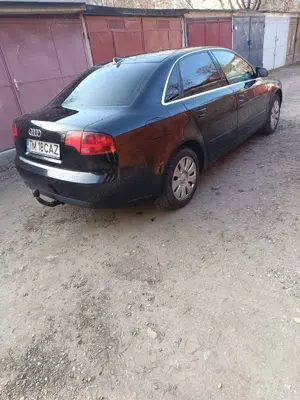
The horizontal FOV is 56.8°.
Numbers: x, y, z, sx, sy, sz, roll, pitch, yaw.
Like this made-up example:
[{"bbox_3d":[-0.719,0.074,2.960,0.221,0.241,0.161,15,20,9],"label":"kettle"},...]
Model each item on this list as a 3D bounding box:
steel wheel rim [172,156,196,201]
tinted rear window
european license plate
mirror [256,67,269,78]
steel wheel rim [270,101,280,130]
[{"bbox_3d":[0.304,-0.214,2.745,0.130,0.436,0.436,15,36,37],"label":"steel wheel rim"},{"bbox_3d":[-0.446,-1.133,2.752,1.110,0.080,0.580,15,68,37],"label":"tinted rear window"},{"bbox_3d":[-0.918,-0.448,2.384,0.520,0.112,0.015,15,23,37],"label":"european license plate"},{"bbox_3d":[1.405,-1.620,3.550,0.200,0.135,0.110,15,36,37],"label":"mirror"},{"bbox_3d":[1.958,-1.364,4.465,0.130,0.436,0.436,15,36,37],"label":"steel wheel rim"}]

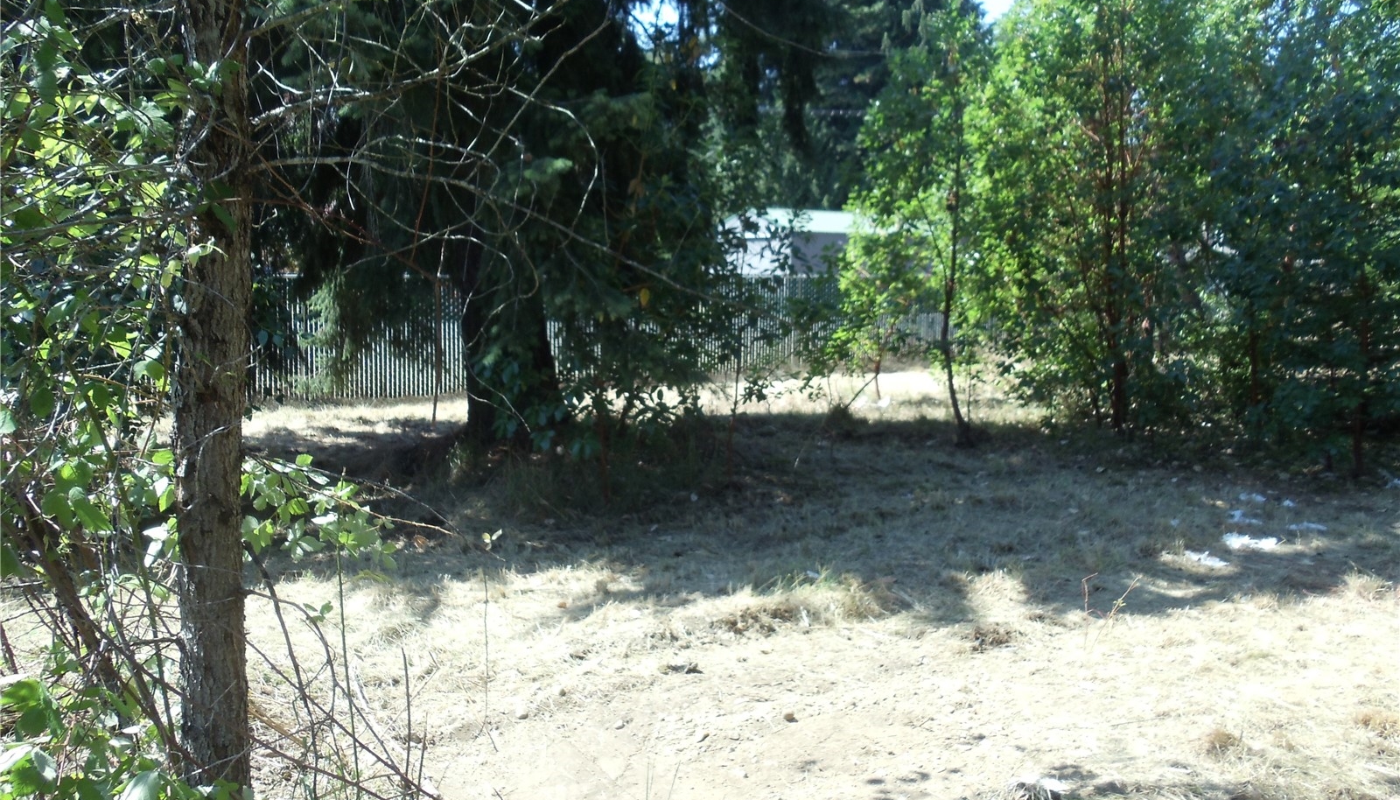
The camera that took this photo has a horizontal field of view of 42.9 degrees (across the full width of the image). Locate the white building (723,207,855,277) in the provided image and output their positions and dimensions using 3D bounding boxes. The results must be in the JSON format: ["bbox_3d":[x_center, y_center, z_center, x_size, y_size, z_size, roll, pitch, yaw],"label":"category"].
[{"bbox_3d":[4.858,-4.771,64.804,4.300,4.100,9.800,3,5,41],"label":"white building"}]

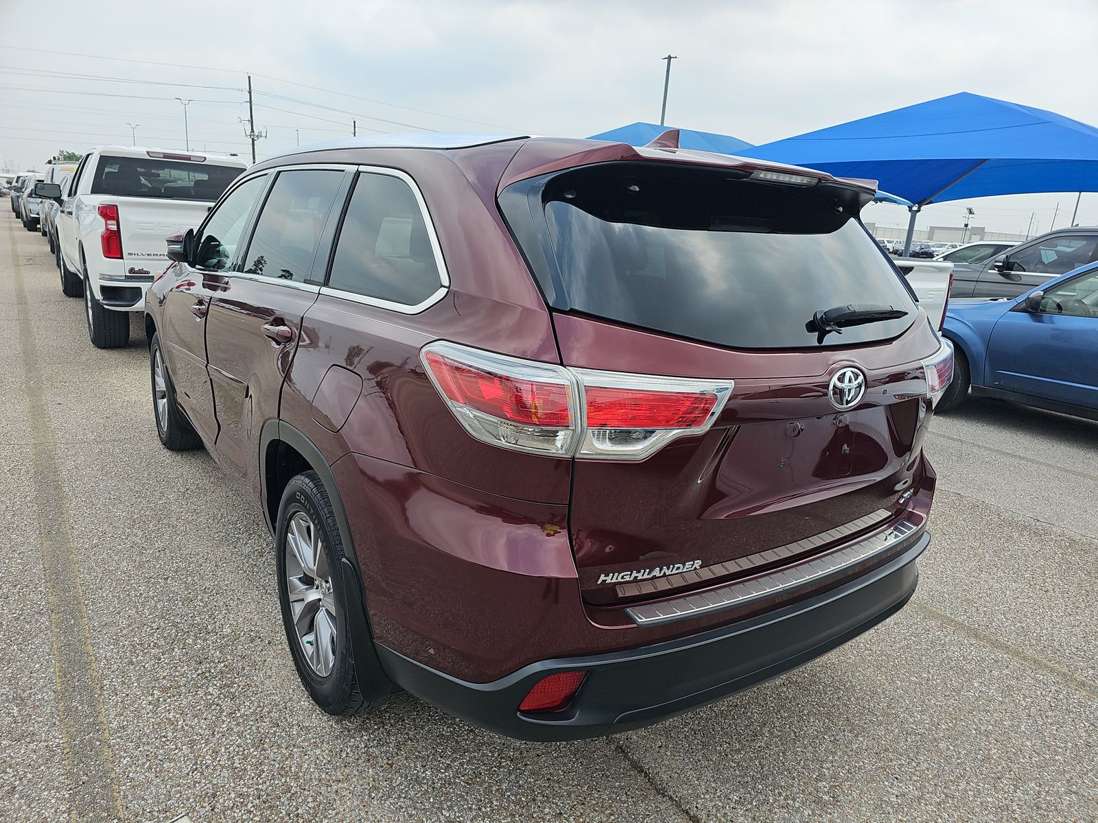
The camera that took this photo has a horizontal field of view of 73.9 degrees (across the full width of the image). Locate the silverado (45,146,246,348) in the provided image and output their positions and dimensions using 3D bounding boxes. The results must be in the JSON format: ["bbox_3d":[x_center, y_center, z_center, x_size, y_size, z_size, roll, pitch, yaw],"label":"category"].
[{"bbox_3d":[-4.595,-2.101,8.896,2.100,1.950,6.000,-7,18,-35],"label":"silverado"}]

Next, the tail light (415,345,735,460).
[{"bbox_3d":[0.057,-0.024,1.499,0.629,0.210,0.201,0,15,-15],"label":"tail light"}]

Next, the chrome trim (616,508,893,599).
[{"bbox_3d":[0.605,0.360,1.900,1.080,0.040,0.080,-6,18,-35],"label":"chrome trim"}]

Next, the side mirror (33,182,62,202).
[{"bbox_3d":[-6.034,-2.645,8.787,0.280,0.200,0.150,-7,18,-35],"label":"side mirror"}]

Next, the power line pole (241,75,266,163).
[{"bbox_3d":[-31.214,-28.195,77.487,2.300,13.900,0.800,4,15,2],"label":"power line pole"}]

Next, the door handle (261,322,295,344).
[{"bbox_3d":[-0.834,-0.240,2.242,0.050,0.045,0.220,-7,18,-35],"label":"door handle"}]

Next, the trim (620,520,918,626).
[{"bbox_3d":[0.651,0.402,1.862,1.130,0.032,0.115,-7,18,-35],"label":"trim"}]

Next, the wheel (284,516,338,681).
[{"bbox_3d":[-0.660,0.546,2.273,0.190,0.490,0.490,-6,18,-35],"label":"wheel"}]

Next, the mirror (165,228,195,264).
[{"bbox_3d":[-1.672,-0.751,3.308,0.115,0.165,0.225,0,15,-16],"label":"mirror"}]

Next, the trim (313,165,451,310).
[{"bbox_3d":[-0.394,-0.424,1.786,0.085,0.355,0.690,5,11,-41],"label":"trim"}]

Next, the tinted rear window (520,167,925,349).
[{"bbox_3d":[0.543,-0.357,1.877,1.380,0.466,0.109,-6,-14,-35],"label":"tinted rear window"}]

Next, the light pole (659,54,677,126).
[{"bbox_3d":[5.945,-13.705,39.421,0.350,10.290,1.150,-7,18,-35],"label":"light pole"}]

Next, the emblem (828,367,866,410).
[{"bbox_3d":[0.693,-0.054,1.709,0.148,0.103,0.022,-6,11,-35],"label":"emblem"}]

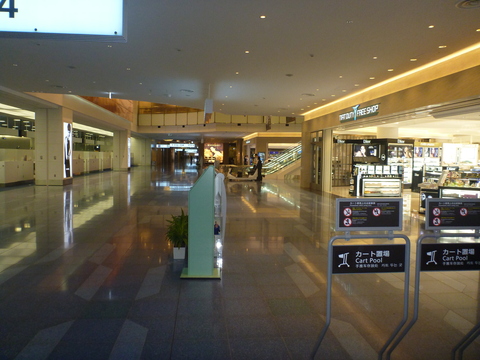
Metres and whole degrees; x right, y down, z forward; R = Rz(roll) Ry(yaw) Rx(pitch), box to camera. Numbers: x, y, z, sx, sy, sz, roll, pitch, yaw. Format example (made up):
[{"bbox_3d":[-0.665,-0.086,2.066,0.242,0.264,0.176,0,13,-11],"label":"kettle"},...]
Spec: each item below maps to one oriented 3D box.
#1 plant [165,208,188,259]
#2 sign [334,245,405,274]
[{"bbox_3d":[-0.946,0.845,6.137,0.450,0.786,0.450,1,4,-6],"label":"plant"},{"bbox_3d":[0.830,0.509,2.500,0.497,0.184,0.020,0,4,-8],"label":"sign"}]

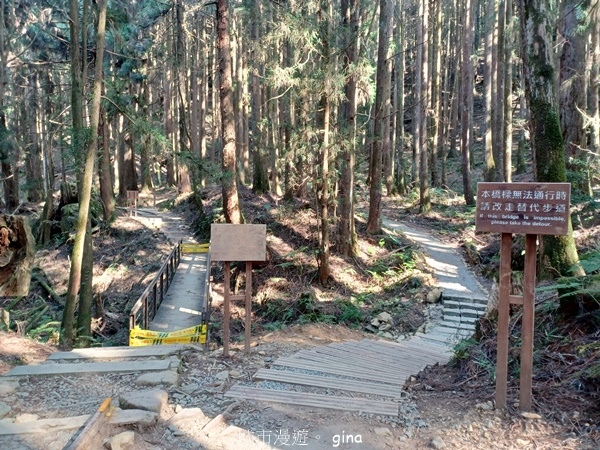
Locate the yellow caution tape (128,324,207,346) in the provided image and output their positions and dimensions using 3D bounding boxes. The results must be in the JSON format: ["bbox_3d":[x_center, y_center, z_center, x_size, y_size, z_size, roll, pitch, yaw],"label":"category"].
[{"bbox_3d":[-2.250,1.900,7.400,1.290,0.360,0.080,0,3,-12],"label":"yellow caution tape"}]

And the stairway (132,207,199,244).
[{"bbox_3d":[-7.500,-0.030,24.300,2.800,2.000,7.500,0,3,-19],"label":"stairway"}]

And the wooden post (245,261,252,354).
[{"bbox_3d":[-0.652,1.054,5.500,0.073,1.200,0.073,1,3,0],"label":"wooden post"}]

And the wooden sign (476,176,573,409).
[{"bbox_3d":[1.610,0.537,3.215,0.625,1.680,0.110,1,3,11],"label":"wooden sign"}]

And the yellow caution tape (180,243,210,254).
[{"bbox_3d":[-4.680,1.060,19.500,1.290,0.400,0.080,0,3,-12],"label":"yellow caution tape"}]

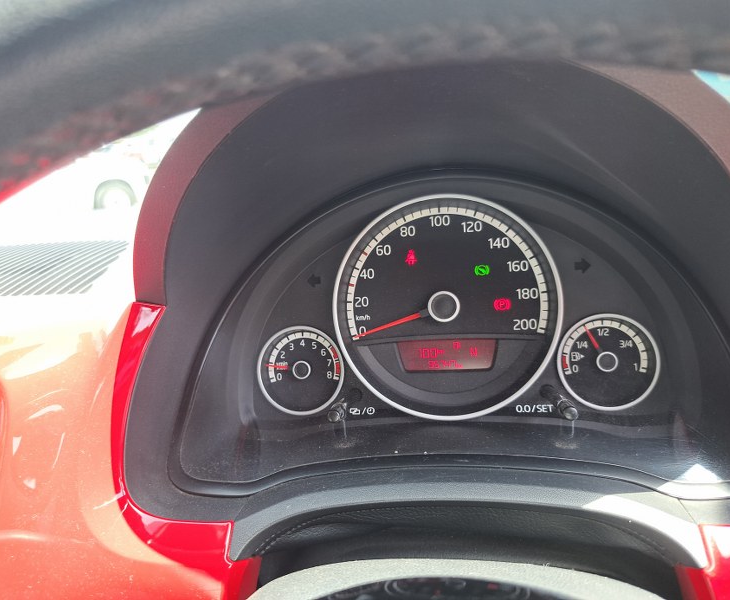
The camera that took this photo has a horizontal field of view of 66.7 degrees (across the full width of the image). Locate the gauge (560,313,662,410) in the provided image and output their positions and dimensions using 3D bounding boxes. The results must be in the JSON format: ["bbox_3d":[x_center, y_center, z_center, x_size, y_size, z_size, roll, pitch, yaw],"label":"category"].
[{"bbox_3d":[0.122,0.032,0.282,0.049,0.049,0.012,-3,-5,9],"label":"gauge"}]

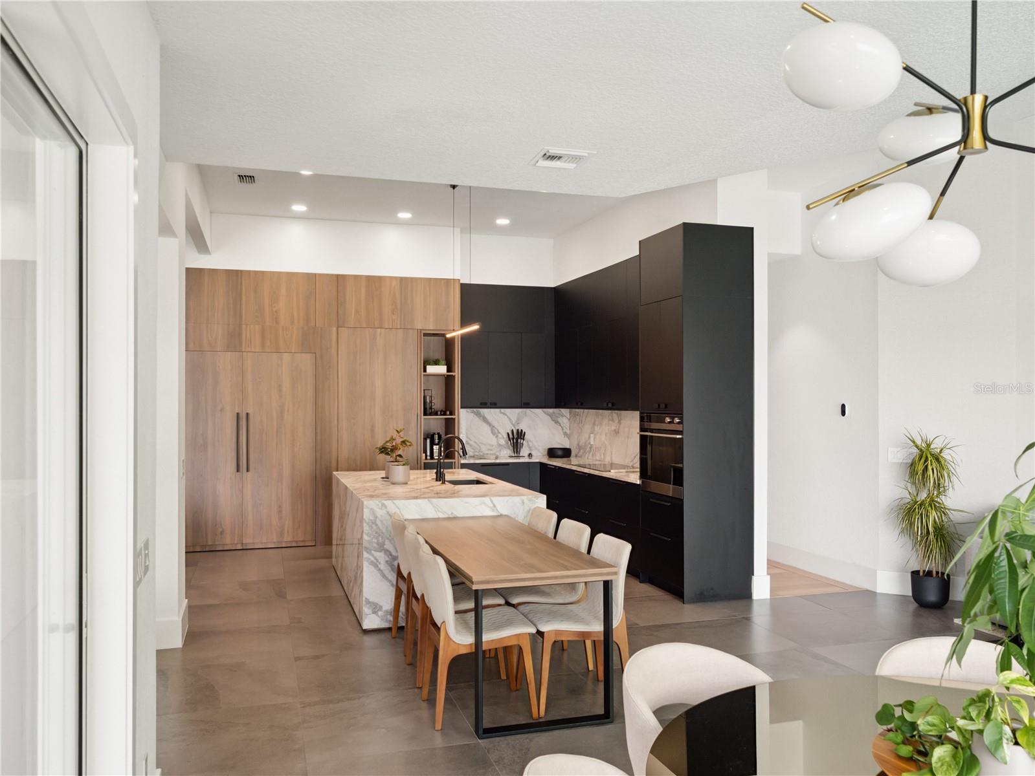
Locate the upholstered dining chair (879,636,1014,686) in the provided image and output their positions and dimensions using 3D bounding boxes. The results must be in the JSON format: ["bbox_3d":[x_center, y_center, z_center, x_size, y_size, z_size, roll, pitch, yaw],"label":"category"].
[{"bbox_3d":[1.445,1.284,2.781,0.560,0.780,0.560,0,-1,21],"label":"upholstered dining chair"}]

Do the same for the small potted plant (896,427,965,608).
[{"bbox_3d":[3.273,1.028,6.664,0.490,1.382,0.470,0,-1,-17],"label":"small potted plant"}]

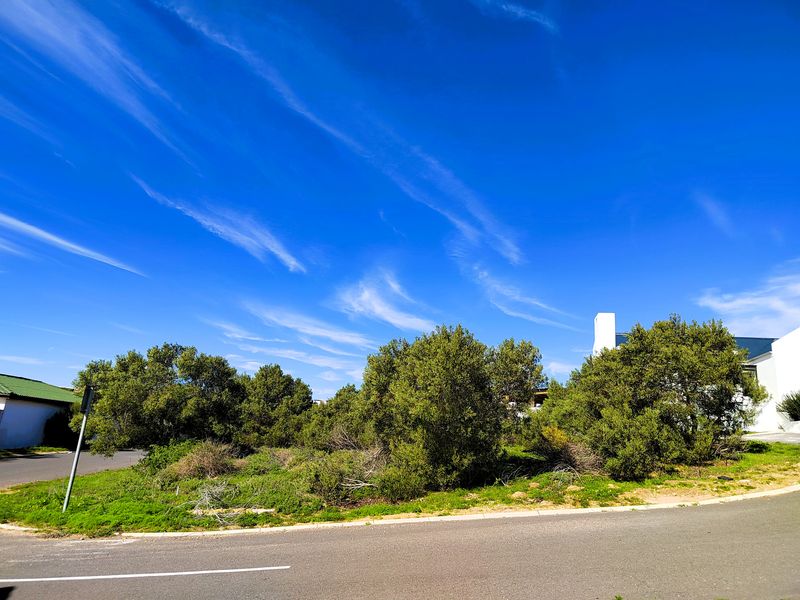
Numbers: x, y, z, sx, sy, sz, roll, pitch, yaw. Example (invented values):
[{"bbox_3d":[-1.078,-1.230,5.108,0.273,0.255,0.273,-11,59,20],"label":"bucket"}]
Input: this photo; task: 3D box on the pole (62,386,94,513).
[{"bbox_3d":[-6.061,2.775,9.976,0.130,2.280,0.420,9,-15,-19],"label":"pole"}]

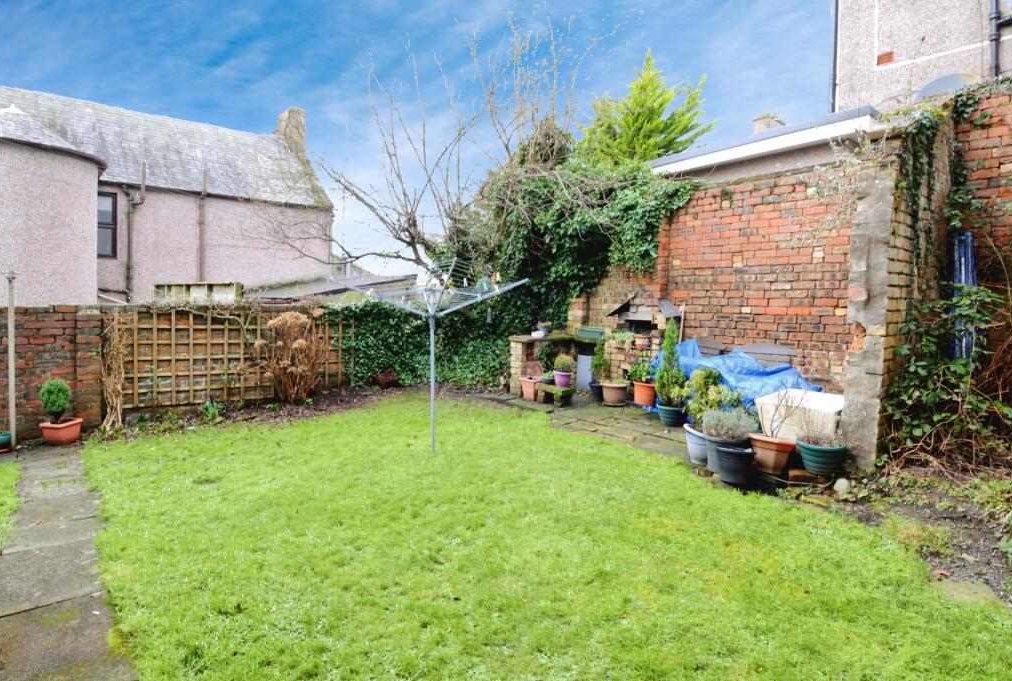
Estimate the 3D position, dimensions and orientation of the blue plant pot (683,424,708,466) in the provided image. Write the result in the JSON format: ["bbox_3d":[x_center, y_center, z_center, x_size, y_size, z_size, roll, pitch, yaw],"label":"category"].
[{"bbox_3d":[2.208,1.145,5.640,0.450,0.370,0.450,3,3,24],"label":"blue plant pot"}]

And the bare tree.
[{"bbox_3d":[-1.099,-2.201,9.026,6.300,6.500,4.700,2,3,0],"label":"bare tree"}]

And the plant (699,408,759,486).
[{"bbox_3d":[2.203,1.017,5.046,0.500,0.690,0.480,3,3,24],"label":"plant"}]

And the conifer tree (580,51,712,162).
[{"bbox_3d":[3.221,-2.703,11.455,3.600,7.600,3.600,2,3,0],"label":"conifer tree"}]

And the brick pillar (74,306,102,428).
[{"bbox_3d":[-5.105,0.356,6.255,0.250,1.480,0.270,0,4,-35],"label":"brick pillar"}]

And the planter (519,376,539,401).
[{"bbox_3d":[0.430,0.769,8.501,0.310,0.360,0.310,4,4,33],"label":"planter"}]

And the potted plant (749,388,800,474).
[{"bbox_3d":[2.744,0.913,5.222,0.440,0.840,0.440,3,3,27],"label":"potted plant"}]

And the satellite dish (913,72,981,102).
[{"bbox_3d":[5.868,-3.217,6.800,0.720,0.700,0.220,5,4,44],"label":"satellite dish"}]

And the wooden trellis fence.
[{"bbox_3d":[-3.657,0.198,7.269,2.950,1.300,0.050,0,4,-35],"label":"wooden trellis fence"}]

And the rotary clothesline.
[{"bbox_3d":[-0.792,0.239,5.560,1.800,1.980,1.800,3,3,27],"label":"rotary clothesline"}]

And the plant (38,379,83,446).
[{"bbox_3d":[-5.050,0.787,5.793,0.320,0.700,0.310,1,3,-14],"label":"plant"}]

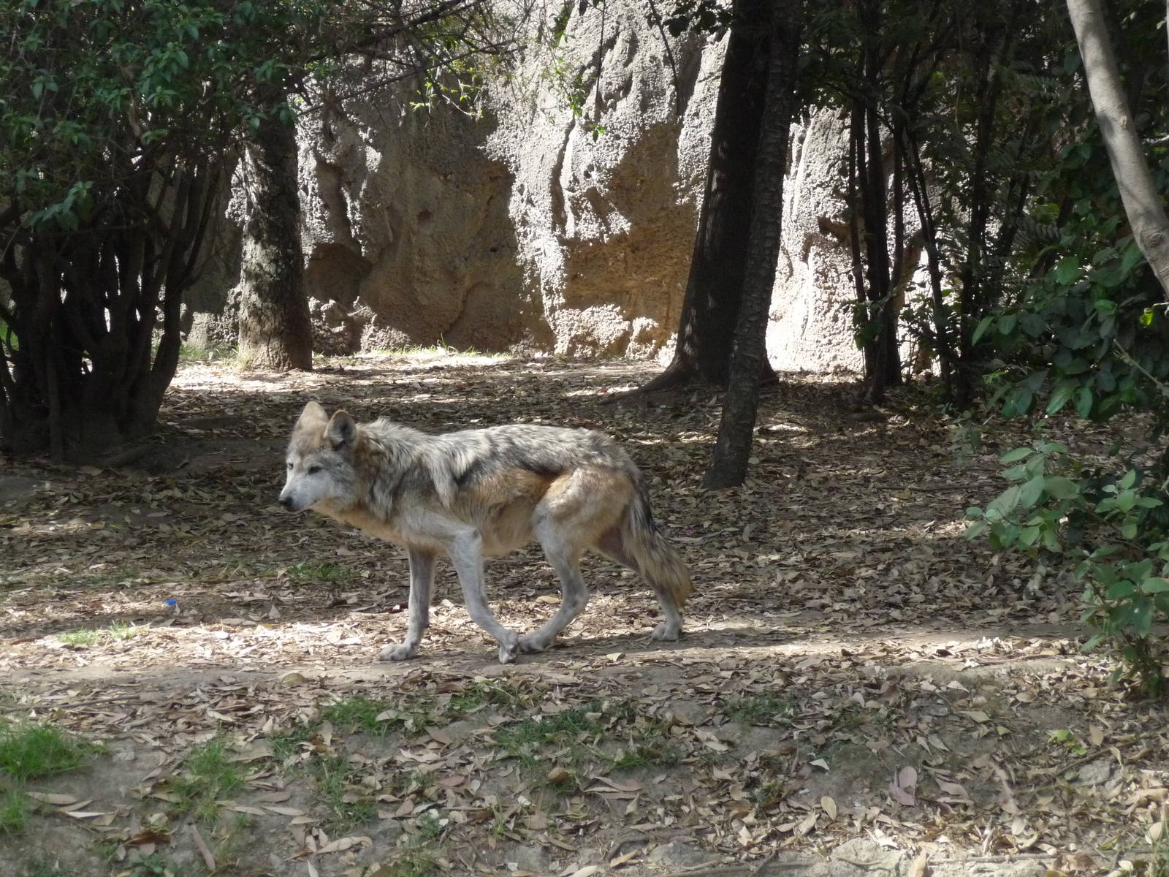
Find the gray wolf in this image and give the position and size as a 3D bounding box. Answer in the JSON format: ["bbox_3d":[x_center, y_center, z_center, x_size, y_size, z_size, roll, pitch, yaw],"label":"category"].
[{"bbox_3d":[-0.288,0.283,8.900,1.180,0.750,0.320,-2,6,-15],"label":"gray wolf"}]

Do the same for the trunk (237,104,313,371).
[{"bbox_3d":[-1.749,-1.134,17.000,0.420,1.550,0.420,0,6,0],"label":"trunk"}]

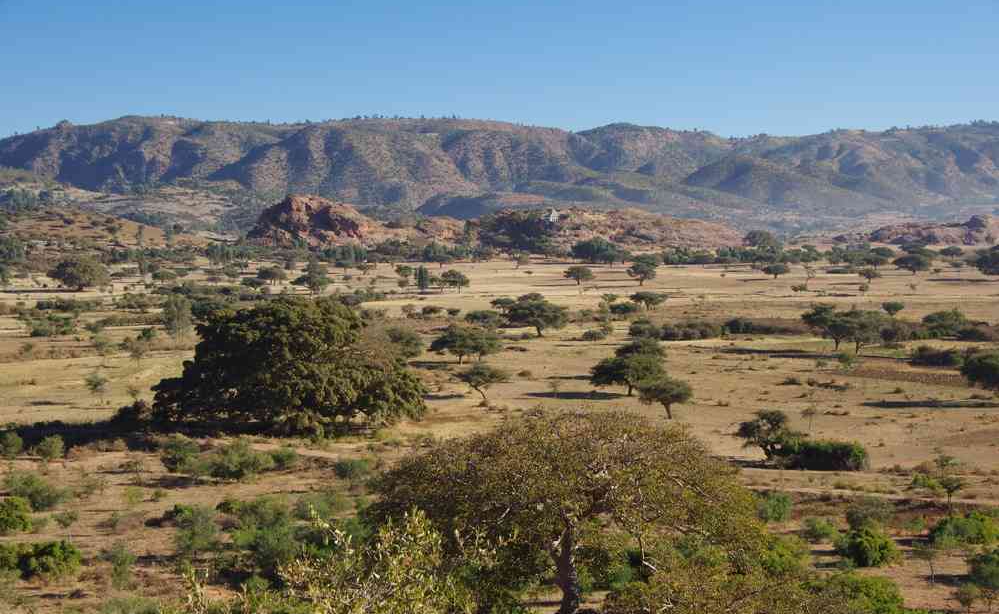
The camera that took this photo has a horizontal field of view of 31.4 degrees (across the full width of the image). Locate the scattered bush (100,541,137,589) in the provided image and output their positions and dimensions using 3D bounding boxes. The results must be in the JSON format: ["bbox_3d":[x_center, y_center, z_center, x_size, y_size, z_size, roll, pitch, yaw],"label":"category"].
[{"bbox_3d":[-25.053,16.751,116.776,2.370,3.100,2.110,0,3,0],"label":"scattered bush"}]

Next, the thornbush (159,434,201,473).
[{"bbox_3d":[-32.168,14.727,178.525,4.220,3.820,4.010,-1,3,-10],"label":"thornbush"}]

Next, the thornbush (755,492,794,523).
[{"bbox_3d":[23.234,17.002,150.589,3.220,2.540,3.060,1,3,9],"label":"thornbush"}]

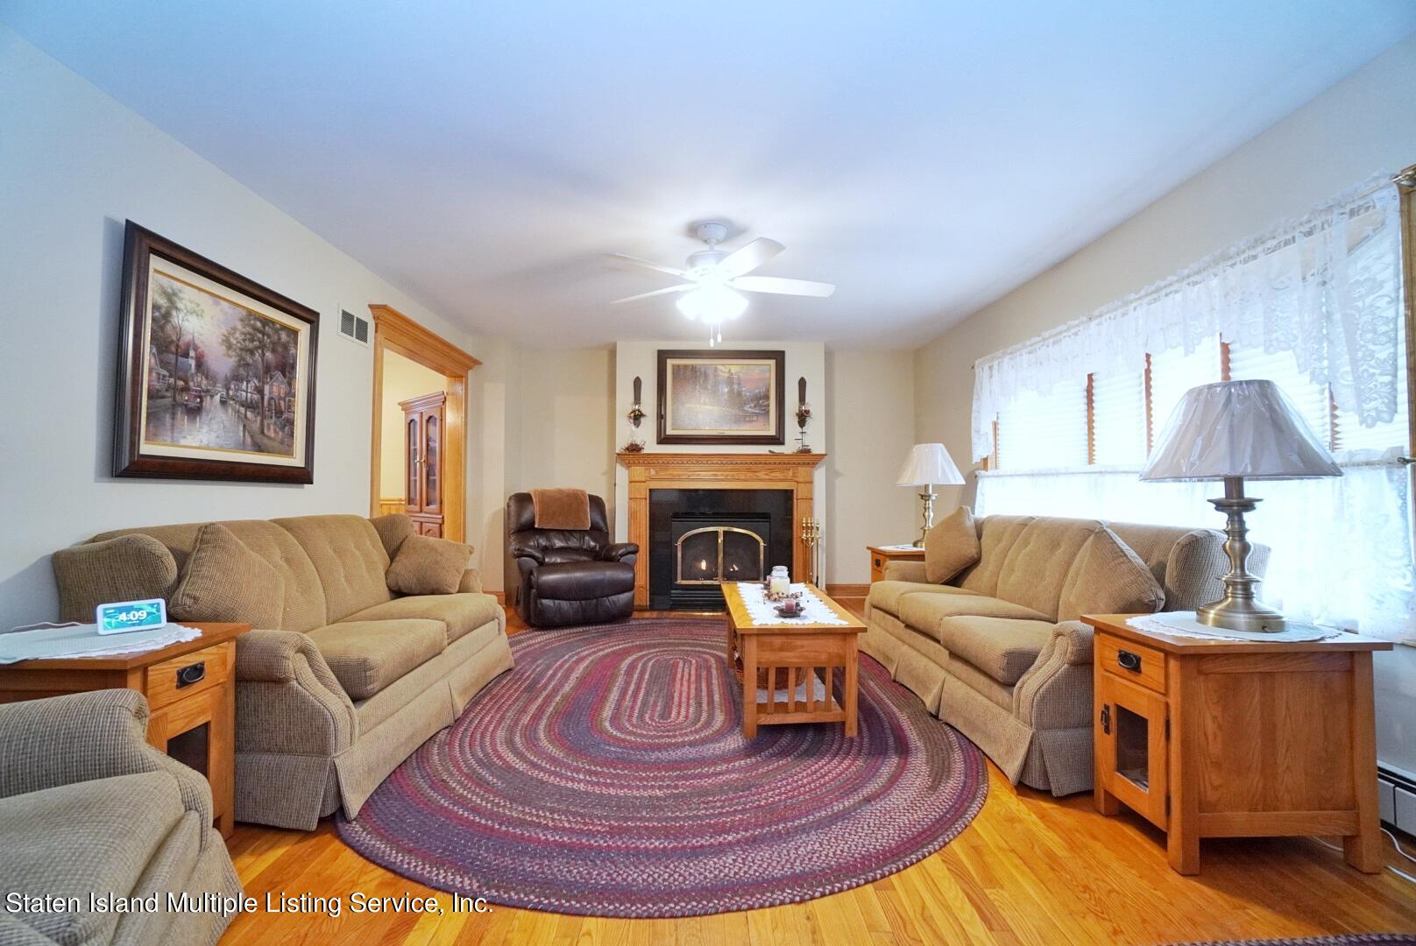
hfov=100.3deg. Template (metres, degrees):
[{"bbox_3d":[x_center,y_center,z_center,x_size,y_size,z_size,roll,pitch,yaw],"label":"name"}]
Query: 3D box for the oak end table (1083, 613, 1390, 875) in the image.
[{"bbox_3d":[1.557,0.786,1.780,0.590,0.640,0.400,0,-2,-2],"label":"oak end table"}]

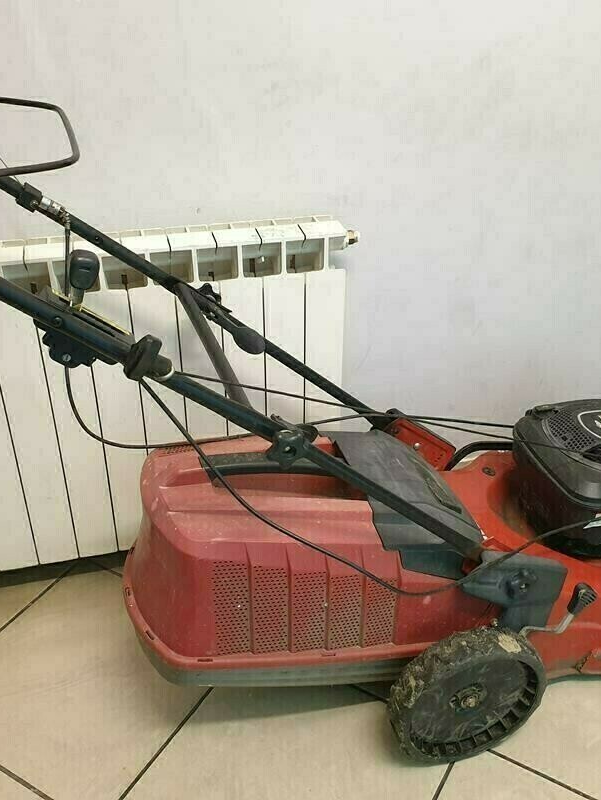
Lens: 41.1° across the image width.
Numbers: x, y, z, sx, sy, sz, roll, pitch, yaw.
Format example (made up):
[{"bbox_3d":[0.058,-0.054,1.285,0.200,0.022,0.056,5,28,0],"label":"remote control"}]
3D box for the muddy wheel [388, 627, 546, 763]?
[{"bbox_3d":[0.276,0.490,1.324,0.265,0.265,0.053,-10,34,-14],"label":"muddy wheel"}]

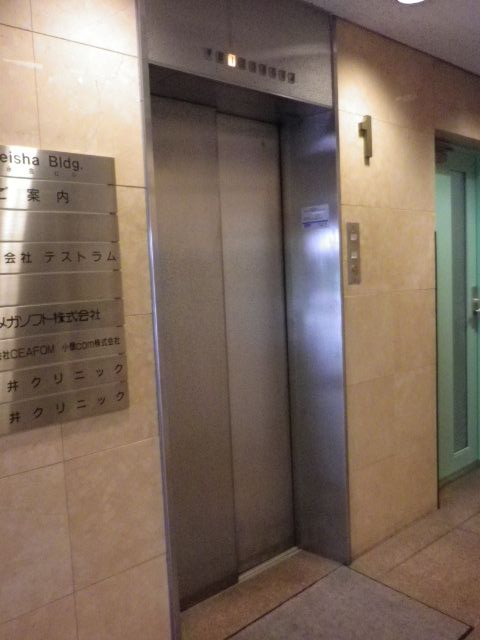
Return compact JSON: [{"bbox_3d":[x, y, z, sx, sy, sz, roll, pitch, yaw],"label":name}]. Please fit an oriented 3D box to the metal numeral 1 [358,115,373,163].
[{"bbox_3d":[0.578,-0.844,2.385,0.072,0.193,0.022,-7,6,-39],"label":"metal numeral 1"}]

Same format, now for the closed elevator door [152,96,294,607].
[{"bbox_3d":[-0.079,0.140,2.212,0.699,2.001,0.100,-6,6,-39],"label":"closed elevator door"}]

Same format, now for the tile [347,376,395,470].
[{"bbox_3d":[0.619,0.487,2.452,0.392,0.402,0.015,-6,6,-39],"label":"tile"}]

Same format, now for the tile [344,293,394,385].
[{"bbox_3d":[0.601,0.085,2.420,0.392,0.406,0.015,-6,6,-39],"label":"tile"}]

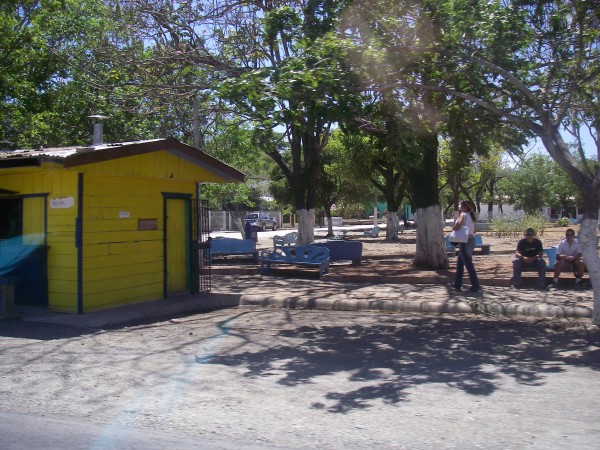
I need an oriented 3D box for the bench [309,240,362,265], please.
[{"bbox_3d":[0.910,0.704,17.170,1.500,0.680,0.550,0,1,-17],"label":"bench"}]

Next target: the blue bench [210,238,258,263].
[{"bbox_3d":[-1.820,0.700,17.650,1.500,0.680,0.550,0,1,6],"label":"blue bench"}]

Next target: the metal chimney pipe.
[{"bbox_3d":[-3.670,-1.720,12.000,0.330,0.560,0.330,0,1,0],"label":"metal chimney pipe"}]

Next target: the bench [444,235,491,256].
[{"bbox_3d":[5.520,0.653,21.700,1.500,0.680,0.550,0,1,-20],"label":"bench"}]

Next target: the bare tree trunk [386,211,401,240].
[{"bbox_3d":[5.000,0.030,35.500,0.660,1.600,0.660,0,1,0],"label":"bare tree trunk"}]

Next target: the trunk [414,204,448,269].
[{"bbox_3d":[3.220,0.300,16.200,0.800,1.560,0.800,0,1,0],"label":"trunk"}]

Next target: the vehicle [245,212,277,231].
[{"bbox_3d":[-3.600,-0.300,61.500,1.750,1.720,4.350,0,1,21],"label":"vehicle"}]

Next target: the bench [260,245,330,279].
[{"bbox_3d":[-0.100,0.840,15.000,1.500,0.700,0.550,1,1,31],"label":"bench"}]

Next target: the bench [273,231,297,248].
[{"bbox_3d":[-0.200,0.624,24.200,1.500,0.700,0.550,0,1,2],"label":"bench"}]

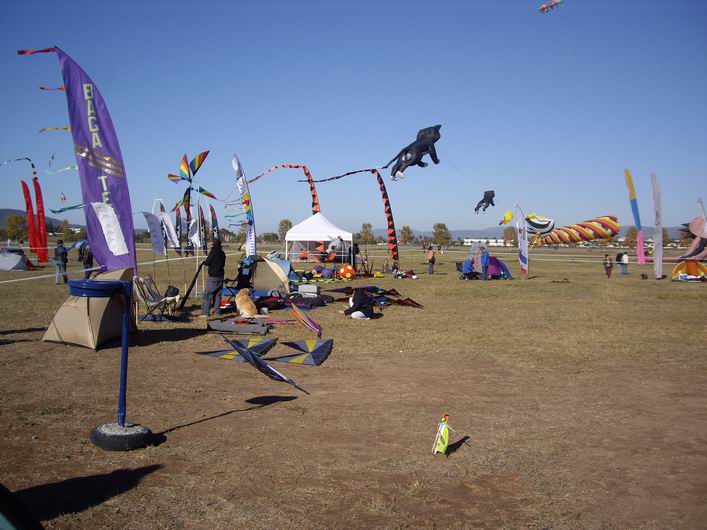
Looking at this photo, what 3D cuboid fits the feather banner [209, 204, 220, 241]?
[{"bbox_3d":[-9.603,-2.192,54.000,0.800,4.100,0.150,0,2,-12],"label":"feather banner"}]

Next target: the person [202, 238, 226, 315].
[{"bbox_3d":[-3.223,0.287,17.800,0.450,1.770,0.520,2,2,41],"label":"person"}]

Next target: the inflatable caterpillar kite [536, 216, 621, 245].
[{"bbox_3d":[25.515,-4.026,88.000,9.200,2.600,2.500,-11,0,9],"label":"inflatable caterpillar kite"}]

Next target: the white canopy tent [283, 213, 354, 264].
[{"bbox_3d":[-1.703,-0.962,38.300,3.150,3.280,3.100,0,1,1],"label":"white canopy tent"}]

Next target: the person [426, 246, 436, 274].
[{"bbox_3d":[4.594,-0.265,45.700,0.380,1.670,0.520,0,1,0],"label":"person"}]

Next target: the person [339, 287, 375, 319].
[{"bbox_3d":[0.092,0.895,17.800,0.720,0.670,0.560,0,2,-28],"label":"person"}]

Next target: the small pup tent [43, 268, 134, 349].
[{"bbox_3d":[-4.720,0.756,13.650,1.500,1.250,2.400,0,2,6],"label":"small pup tent"}]

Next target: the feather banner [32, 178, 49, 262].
[{"bbox_3d":[-21.343,-2.937,53.000,1.050,5.900,0.200,0,2,-12],"label":"feather banner"}]

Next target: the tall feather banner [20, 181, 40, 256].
[{"bbox_3d":[-23.652,-3.232,57.000,1.050,5.900,0.200,0,2,-12],"label":"tall feather banner"}]

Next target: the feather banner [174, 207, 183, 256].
[{"bbox_3d":[-12.143,-2.192,54.000,0.750,4.100,0.150,0,2,-12],"label":"feather banner"}]

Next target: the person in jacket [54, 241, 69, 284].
[{"bbox_3d":[-11.552,-0.087,30.700,0.510,1.750,0.350,1,2,9],"label":"person in jacket"}]

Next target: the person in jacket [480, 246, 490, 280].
[{"bbox_3d":[6.507,-0.074,38.400,0.420,1.690,0.480,1,1,6],"label":"person in jacket"}]

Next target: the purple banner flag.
[{"bbox_3d":[-5.614,-1.649,15.900,2.200,5.600,0.300,0,2,-12],"label":"purple banner flag"}]

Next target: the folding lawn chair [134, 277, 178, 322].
[{"bbox_3d":[-4.341,0.760,17.100,0.870,0.950,0.650,0,1,-3],"label":"folding lawn chair"}]

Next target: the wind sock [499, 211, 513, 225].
[{"bbox_3d":[13.711,-4.285,70.000,1.100,1.250,1.000,-1,2,-37],"label":"wind sock"}]

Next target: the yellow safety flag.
[{"bbox_3d":[0.709,1.365,6.250,0.130,0.315,0.120,0,2,-18],"label":"yellow safety flag"}]

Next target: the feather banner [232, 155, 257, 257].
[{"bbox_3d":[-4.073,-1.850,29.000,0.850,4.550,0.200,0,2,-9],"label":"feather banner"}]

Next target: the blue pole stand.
[{"bbox_3d":[-2.070,0.820,6.600,0.710,1.400,0.550,0,2,0],"label":"blue pole stand"}]

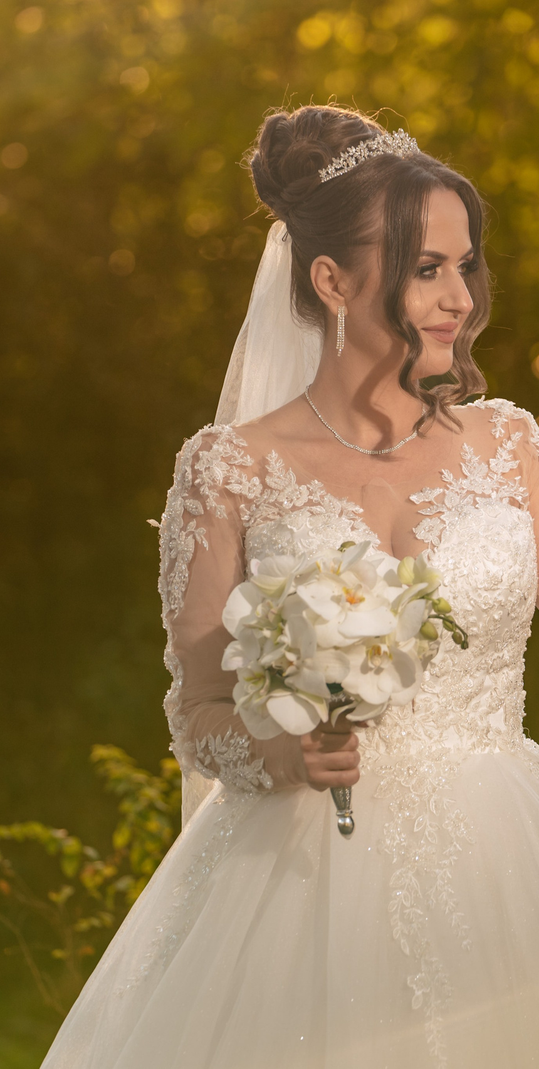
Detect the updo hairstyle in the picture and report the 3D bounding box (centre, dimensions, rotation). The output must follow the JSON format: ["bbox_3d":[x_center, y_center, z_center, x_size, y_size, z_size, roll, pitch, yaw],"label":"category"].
[{"bbox_3d":[0.098,-0.262,6.800,0.240,0.315,0.190,1,1,33],"label":"updo hairstyle"}]

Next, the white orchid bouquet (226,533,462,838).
[{"bbox_3d":[0.069,0.147,6.650,0.230,0.280,0.210,-2,10,-2],"label":"white orchid bouquet"}]

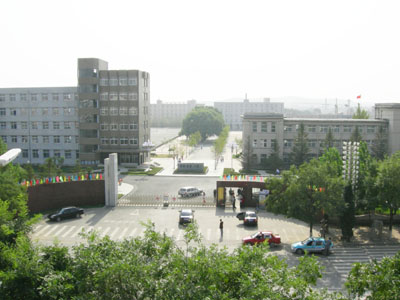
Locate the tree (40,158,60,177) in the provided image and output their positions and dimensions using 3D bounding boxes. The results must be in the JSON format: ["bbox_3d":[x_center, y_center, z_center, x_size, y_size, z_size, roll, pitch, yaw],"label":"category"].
[{"bbox_3d":[-30.692,3.714,85.192,3.800,4.500,3.800,0,5,0],"label":"tree"}]

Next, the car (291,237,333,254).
[{"bbox_3d":[11.896,10.105,44.205,4.200,1.420,1.680,0,5,0],"label":"car"}]

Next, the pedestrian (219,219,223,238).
[{"bbox_3d":[2.453,8.763,46.720,0.360,1.720,0.500,-2,6,-18],"label":"pedestrian"}]

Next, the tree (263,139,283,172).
[{"bbox_3d":[16.852,0.949,96.324,4.600,7.900,4.600,0,5,0],"label":"tree"}]

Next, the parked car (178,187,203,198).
[{"bbox_3d":[-1.475,6.782,68.108,4.300,1.620,1.720,-5,8,-44],"label":"parked car"}]

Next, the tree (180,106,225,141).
[{"bbox_3d":[1.153,-12.014,191.063,19.500,15.800,18.500,0,5,0],"label":"tree"}]

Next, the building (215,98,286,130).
[{"bbox_3d":[33.925,-24.097,288.168,48.000,21.500,16.000,1,5,6],"label":"building"}]

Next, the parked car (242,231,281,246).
[{"bbox_3d":[6.830,9.908,46.260,4.300,1.420,1.680,0,5,2],"label":"parked car"}]

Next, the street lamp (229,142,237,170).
[{"bbox_3d":[8.029,1.704,102.432,2.000,7.000,2.000,0,5,0],"label":"street lamp"}]

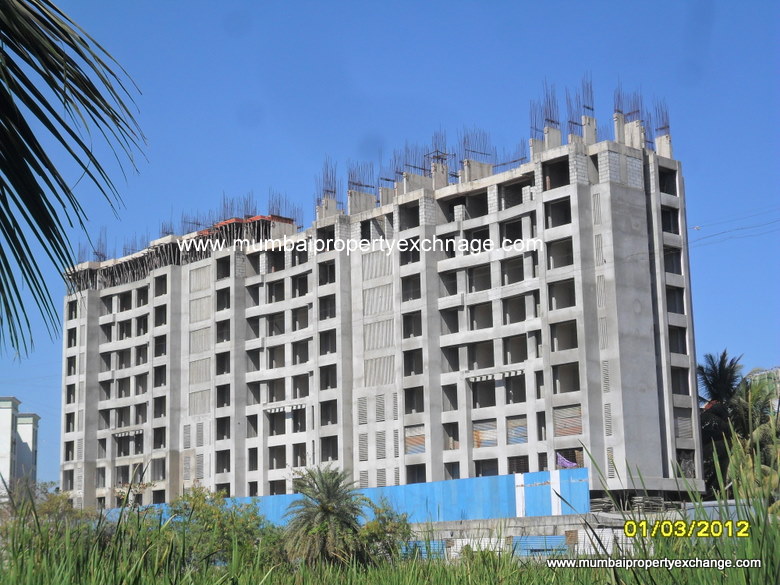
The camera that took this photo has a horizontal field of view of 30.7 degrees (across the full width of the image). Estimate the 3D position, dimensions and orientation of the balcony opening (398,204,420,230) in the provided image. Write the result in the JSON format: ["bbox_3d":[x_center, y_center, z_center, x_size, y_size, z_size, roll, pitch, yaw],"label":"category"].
[{"bbox_3d":[1.889,-6.014,112.863,0.900,2.120,2.170,9,-15,-42],"label":"balcony opening"}]

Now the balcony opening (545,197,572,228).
[{"bbox_3d":[12.199,-5.560,100.704,0.900,1.970,2.430,9,-15,-42],"label":"balcony opening"}]

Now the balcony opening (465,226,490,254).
[{"bbox_3d":[6.935,-3.881,108.986,0.800,2.075,2.745,9,-15,-42],"label":"balcony opening"}]

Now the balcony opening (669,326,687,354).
[{"bbox_3d":[20.846,3.564,103.747,1.960,1.960,0.500,8,-14,-40],"label":"balcony opening"}]

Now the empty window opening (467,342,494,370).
[{"bbox_3d":[6.974,4.741,105.963,0.400,1.932,2.602,9,-15,-42],"label":"empty window opening"}]

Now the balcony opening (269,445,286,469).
[{"bbox_3d":[-9.862,14.693,126.060,0.300,2.009,2.500,9,-15,-42],"label":"balcony opening"}]

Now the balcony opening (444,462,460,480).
[{"bbox_3d":[4.928,13.688,106.012,0.700,1.966,1.583,9,-15,-42],"label":"balcony opening"}]

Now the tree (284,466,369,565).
[{"bbox_3d":[-3.466,12.651,80.000,5.000,5.800,5.000,-1,-11,-3],"label":"tree"}]

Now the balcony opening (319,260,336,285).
[{"bbox_3d":[-5.231,-1.627,121.311,0.300,2.009,2.103,9,-15,-42],"label":"balcony opening"}]

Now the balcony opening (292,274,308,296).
[{"bbox_3d":[-7.535,-0.529,124.826,0.900,1.860,2.130,9,-15,-42],"label":"balcony opening"}]

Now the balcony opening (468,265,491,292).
[{"bbox_3d":[7.021,-1.036,107.089,0.700,1.956,2.348,9,-15,-42],"label":"balcony opening"}]

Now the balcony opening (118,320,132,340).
[{"bbox_3d":[-26.519,3.868,142.953,0.350,1.924,2.410,9,-15,-42],"label":"balcony opening"}]

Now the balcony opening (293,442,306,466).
[{"bbox_3d":[-7.508,13.761,120.329,0.350,1.904,1.784,9,-15,-42],"label":"balcony opening"}]

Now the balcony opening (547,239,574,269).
[{"bbox_3d":[11.897,-2.662,98.515,0.450,1.972,2.446,9,-15,-42],"label":"balcony opening"}]

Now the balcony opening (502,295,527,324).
[{"bbox_3d":[9.215,1.326,103.921,0.350,1.959,2.224,9,-15,-42],"label":"balcony opening"}]

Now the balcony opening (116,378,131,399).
[{"bbox_3d":[-26.520,9.704,143.678,0.900,1.930,2.320,9,-15,-42],"label":"balcony opening"}]

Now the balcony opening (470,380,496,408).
[{"bbox_3d":[7.391,7.764,108.819,0.500,2.160,2.380,9,-15,-43],"label":"balcony opening"}]

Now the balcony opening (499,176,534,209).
[{"bbox_3d":[9.704,-7.433,105.253,0.700,1.946,3.240,9,-15,-42],"label":"balcony opening"}]

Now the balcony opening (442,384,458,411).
[{"bbox_3d":[4.876,8.276,110.780,0.500,2.040,1.630,9,-15,-43],"label":"balcony opening"}]

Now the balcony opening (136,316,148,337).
[{"bbox_3d":[-25.121,3.433,144.900,0.300,2.009,1.950,9,-15,-42],"label":"balcony opening"}]

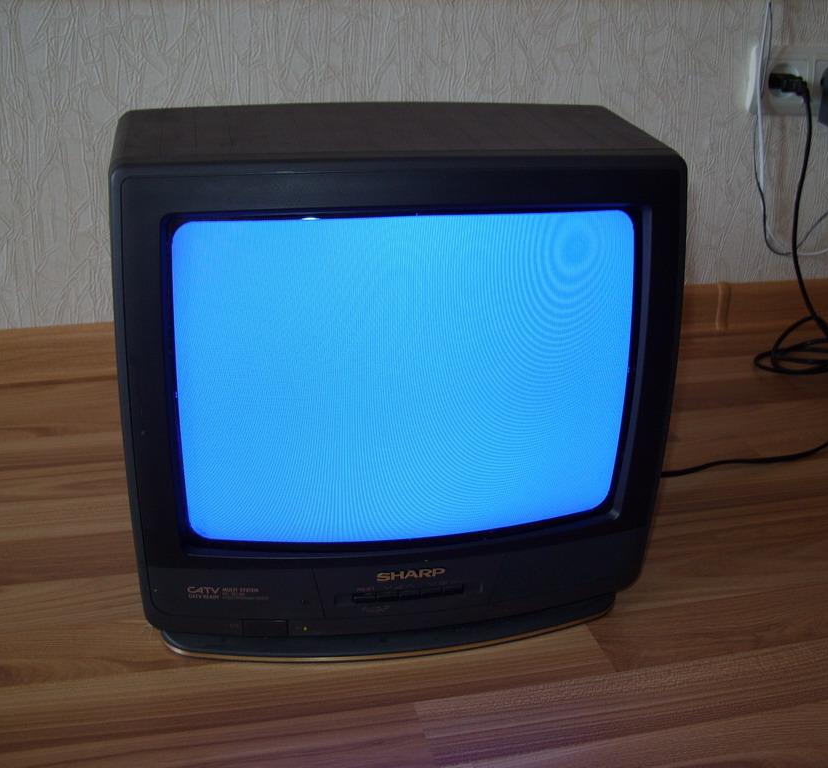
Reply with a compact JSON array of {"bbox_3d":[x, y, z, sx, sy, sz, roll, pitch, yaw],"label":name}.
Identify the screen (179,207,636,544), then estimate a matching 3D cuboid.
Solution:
[{"bbox_3d":[-0.004,-0.004,0.722,0.290,0.213,0.025,-3,22,-10],"label":"screen"}]

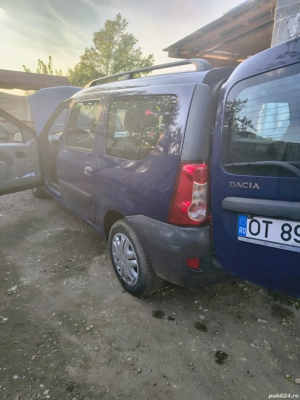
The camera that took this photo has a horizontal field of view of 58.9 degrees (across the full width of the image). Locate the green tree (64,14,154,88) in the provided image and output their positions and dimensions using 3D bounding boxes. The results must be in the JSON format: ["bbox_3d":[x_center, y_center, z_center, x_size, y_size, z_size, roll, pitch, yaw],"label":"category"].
[{"bbox_3d":[-1.914,-5.653,13.364,4.236,6.588,4.236,-3,15,-7],"label":"green tree"}]

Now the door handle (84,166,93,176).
[{"bbox_3d":[-0.536,-0.251,2.314,0.048,0.087,0.125,-11,18,-33],"label":"door handle"}]

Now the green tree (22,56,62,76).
[{"bbox_3d":[-4.125,-3.568,10.713,1.889,4.040,1.889,-7,16,-19],"label":"green tree"}]

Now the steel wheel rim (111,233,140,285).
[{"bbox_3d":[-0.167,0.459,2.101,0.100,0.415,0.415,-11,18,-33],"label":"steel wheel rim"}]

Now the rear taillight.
[{"bbox_3d":[0.202,-0.036,1.410,0.155,0.335,0.165,-11,18,-33],"label":"rear taillight"}]

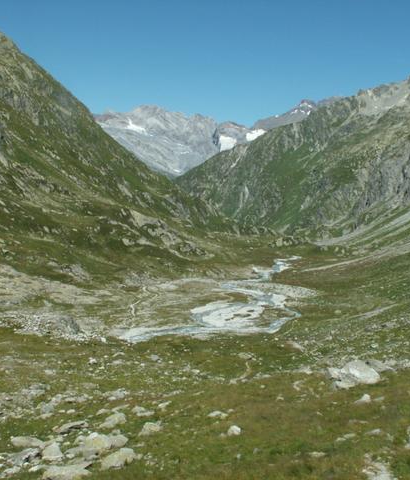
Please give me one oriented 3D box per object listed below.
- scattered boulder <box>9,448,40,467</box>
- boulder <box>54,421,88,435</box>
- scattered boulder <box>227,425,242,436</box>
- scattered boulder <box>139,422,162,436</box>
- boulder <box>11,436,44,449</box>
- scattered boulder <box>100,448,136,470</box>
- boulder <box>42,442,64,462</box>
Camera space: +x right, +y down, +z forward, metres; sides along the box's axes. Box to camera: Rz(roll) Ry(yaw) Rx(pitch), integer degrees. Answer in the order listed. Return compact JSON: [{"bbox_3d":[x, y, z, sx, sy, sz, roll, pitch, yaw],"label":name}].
[{"bbox_3d":[-6.276,7.521,22.377,1.073,0.555,0.859,-1,3,-16],"label":"scattered boulder"},{"bbox_3d":[-5.820,8.113,28.000,1.471,0.508,1.103,-1,3,-12],"label":"boulder"},{"bbox_3d":[1.208,7.801,26.500,0.573,0.477,0.487,0,3,3],"label":"scattered boulder"},{"bbox_3d":[-2.374,8.253,28.184,0.929,0.565,0.744,0,3,-5],"label":"scattered boulder"},{"bbox_3d":[-7.009,7.996,25.551,1.226,0.404,0.858,-1,3,-16],"label":"boulder"},{"bbox_3d":[-2.637,6.615,19.500,1.085,0.608,0.868,0,3,-8],"label":"scattered boulder"},{"bbox_3d":[-4.831,6.732,20.500,0.697,0.620,0.592,-1,3,-13],"label":"boulder"}]

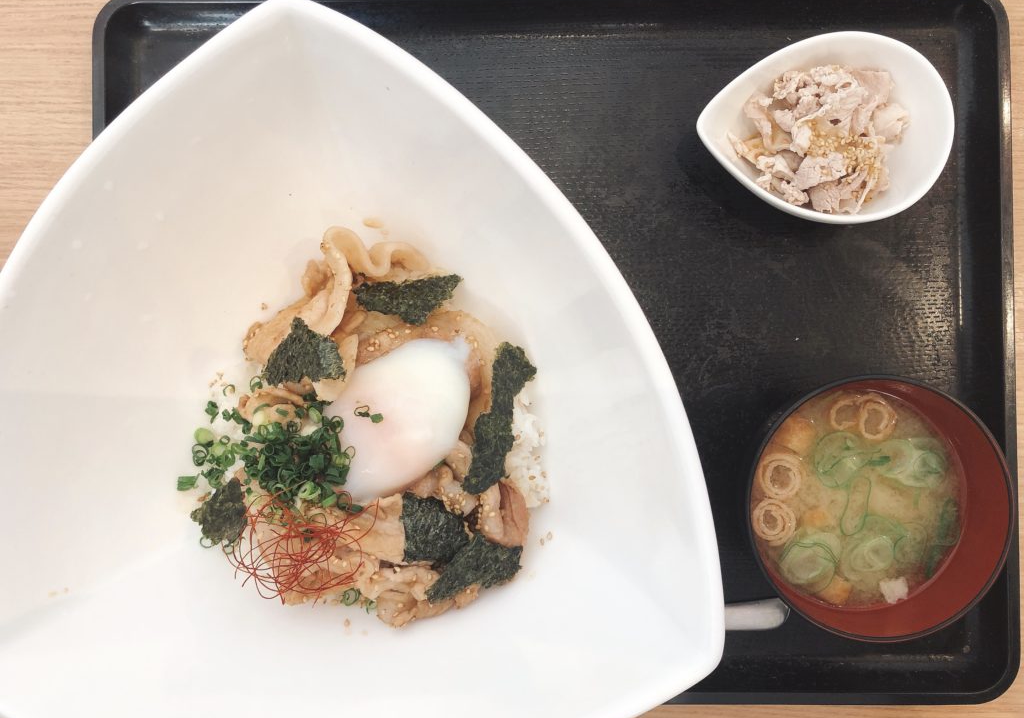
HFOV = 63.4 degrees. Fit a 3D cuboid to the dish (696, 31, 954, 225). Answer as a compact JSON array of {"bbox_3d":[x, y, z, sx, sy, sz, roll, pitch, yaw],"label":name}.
[{"bbox_3d":[0.135,-0.099,0.378,0.110,0.045,0.083,0,89,1],"label":"dish"}]

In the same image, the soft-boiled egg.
[{"bbox_3d":[-0.043,0.023,0.316,0.048,0.038,0.069,39,90,1],"label":"soft-boiled egg"}]

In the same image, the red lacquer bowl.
[{"bbox_3d":[0.150,0.061,0.368,0.108,0.063,0.108,0,89,1],"label":"red lacquer bowl"}]

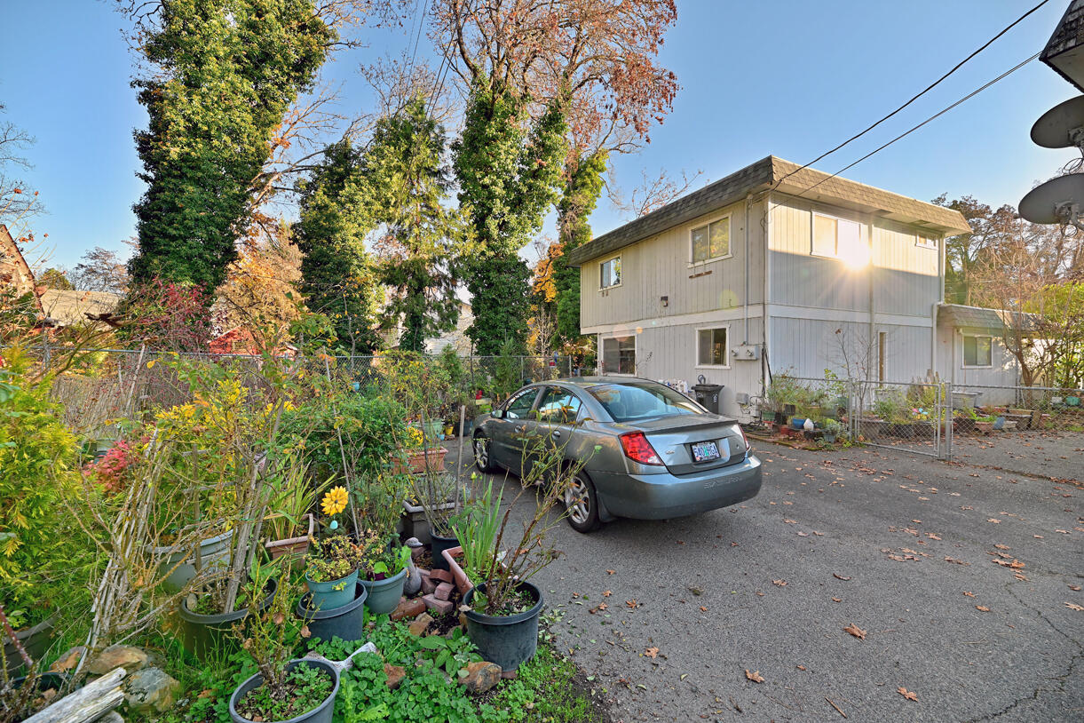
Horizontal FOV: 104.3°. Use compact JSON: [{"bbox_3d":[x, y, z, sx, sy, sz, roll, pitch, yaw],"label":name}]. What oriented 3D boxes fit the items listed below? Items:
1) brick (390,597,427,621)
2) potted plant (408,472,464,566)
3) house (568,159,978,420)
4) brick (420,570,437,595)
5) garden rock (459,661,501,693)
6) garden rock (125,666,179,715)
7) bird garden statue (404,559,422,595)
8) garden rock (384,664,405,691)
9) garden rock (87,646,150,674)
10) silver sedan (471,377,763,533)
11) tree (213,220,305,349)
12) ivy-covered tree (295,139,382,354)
[{"bbox_3d":[-0.854,1.567,2.653,0.205,0.060,0.090,0,1,-33],"label":"brick"},{"bbox_3d":[-0.852,1.255,3.400,0.420,0.740,0.400,0,0,-14],"label":"potted plant"},{"bbox_3d":[6.680,-1.480,14.200,8.500,5.750,8.600,0,0,-25],"label":"house"},{"bbox_3d":[-0.797,1.568,2.990,0.090,0.068,0.195,0,1,-29],"label":"brick"},{"bbox_3d":[-0.293,1.503,2.020,0.200,0.110,0.150,0,0,0],"label":"garden rock"},{"bbox_3d":[-1.760,1.466,1.905,0.200,0.150,0.180,0,0,-43],"label":"garden rock"},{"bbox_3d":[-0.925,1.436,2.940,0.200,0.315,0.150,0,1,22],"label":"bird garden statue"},{"bbox_3d":[-0.710,1.508,2.030,0.105,0.085,0.100,0,0,0],"label":"garden rock"},{"bbox_3d":[-2.250,1.587,2.240,0.190,0.110,0.240,0,1,45],"label":"garden rock"},{"bbox_3d":[0.455,0.935,5.600,1.720,1.450,4.660,0,-1,-28],"label":"silver sedan"},{"bbox_3d":[-17.500,-3.600,26.000,6.000,10.000,6.000,0,1,-34],"label":"tree"},{"bbox_3d":[-7.200,-3.192,15.000,3.100,9.400,3.100,0,0,0],"label":"ivy-covered tree"}]

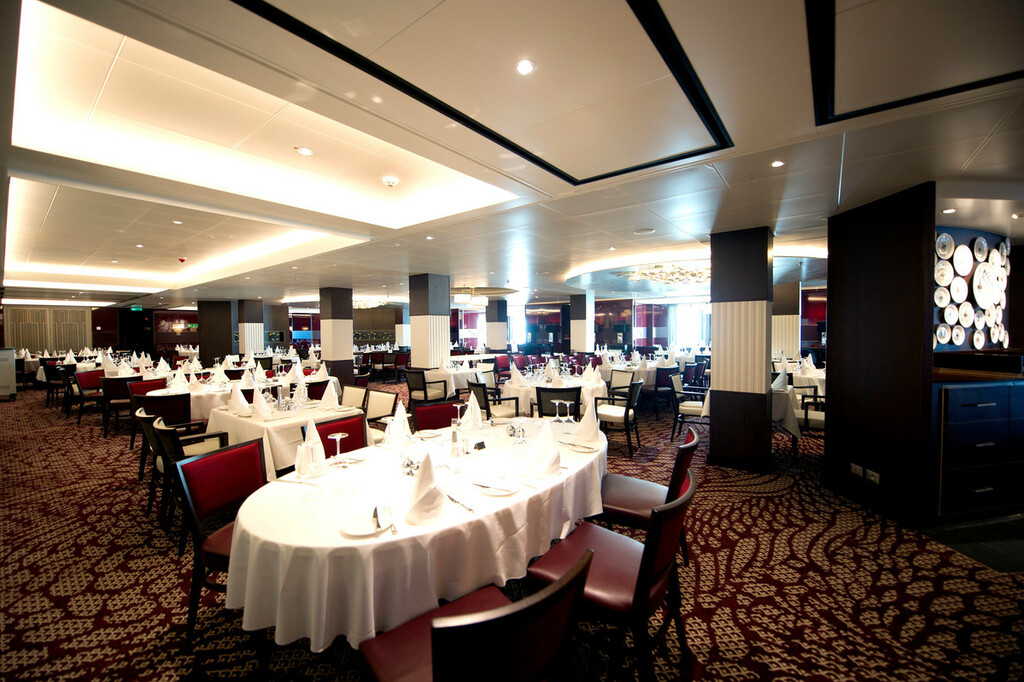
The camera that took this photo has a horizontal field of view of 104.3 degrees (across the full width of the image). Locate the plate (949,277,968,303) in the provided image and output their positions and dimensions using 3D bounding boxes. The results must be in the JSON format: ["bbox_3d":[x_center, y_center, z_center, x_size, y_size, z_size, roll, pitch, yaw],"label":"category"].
[{"bbox_3d":[4.442,-0.505,3.950,0.263,0.263,0.030,-1,2,-16],"label":"plate"}]

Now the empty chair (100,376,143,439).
[{"bbox_3d":[-5.414,0.901,5.604,0.480,0.840,0.560,-1,2,-30],"label":"empty chair"}]

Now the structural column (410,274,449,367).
[{"bbox_3d":[-1.508,0.035,7.456,0.520,2.465,0.520,1,2,39],"label":"structural column"}]

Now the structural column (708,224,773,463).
[{"bbox_3d":[2.461,0.086,4.271,0.509,2.438,0.509,1,2,38],"label":"structural column"}]

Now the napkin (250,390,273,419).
[{"bbox_3d":[-2.095,0.507,3.360,0.165,0.240,0.150,1,2,39],"label":"napkin"}]

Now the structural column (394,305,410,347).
[{"bbox_3d":[-4.724,-0.228,17.463,0.509,2.438,0.509,1,2,38],"label":"structural column"}]

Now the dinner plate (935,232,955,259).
[{"bbox_3d":[4.250,-0.926,3.900,0.257,0.257,0.030,-1,2,-13],"label":"dinner plate"}]

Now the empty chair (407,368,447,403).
[{"bbox_3d":[-1.360,0.875,6.420,0.550,0.850,0.570,1,2,36],"label":"empty chair"}]

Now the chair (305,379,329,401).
[{"bbox_3d":[-2.682,0.927,5.117,0.560,0.831,0.480,1,2,40],"label":"chair"}]

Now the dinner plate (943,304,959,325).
[{"bbox_3d":[4.297,-0.253,3.890,0.200,0.200,0.025,-1,2,-14],"label":"dinner plate"}]

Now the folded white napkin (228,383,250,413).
[{"bbox_3d":[-2.352,0.482,3.433,0.125,0.235,0.170,1,2,38],"label":"folded white napkin"}]

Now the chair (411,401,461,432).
[{"bbox_3d":[-0.517,0.955,3.226,0.480,0.831,0.560,-1,2,-25],"label":"chair"}]

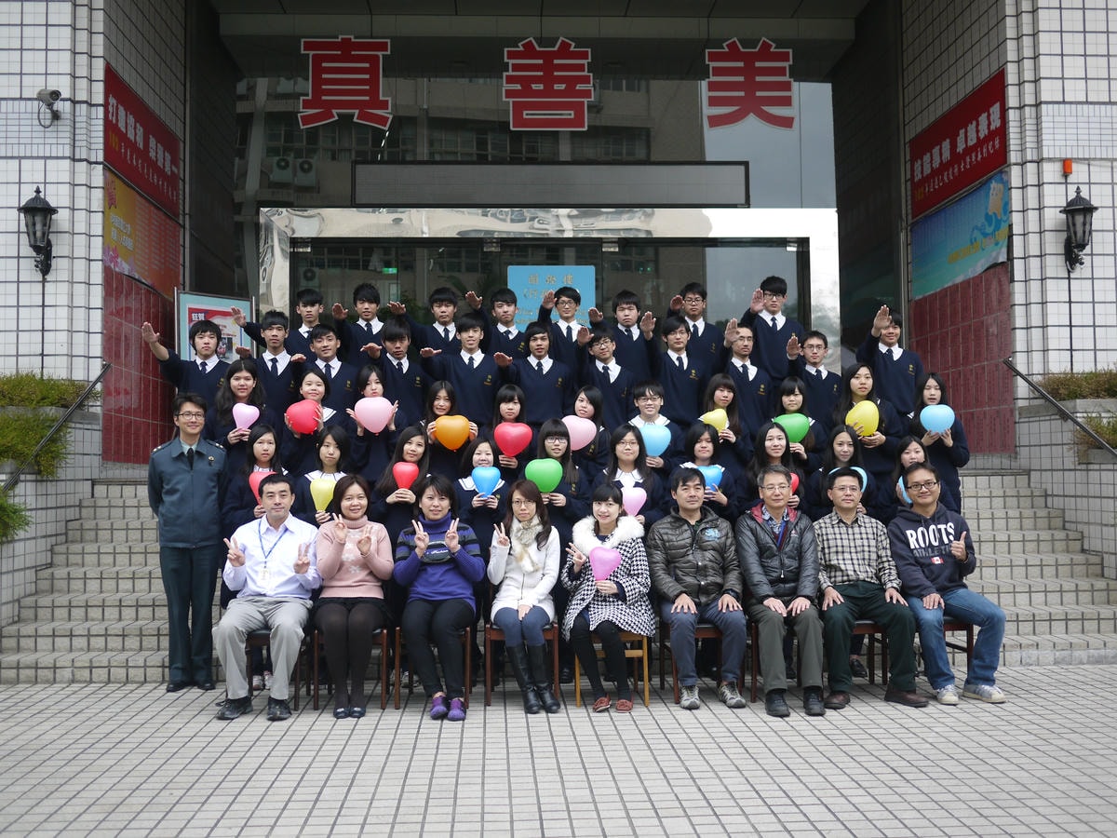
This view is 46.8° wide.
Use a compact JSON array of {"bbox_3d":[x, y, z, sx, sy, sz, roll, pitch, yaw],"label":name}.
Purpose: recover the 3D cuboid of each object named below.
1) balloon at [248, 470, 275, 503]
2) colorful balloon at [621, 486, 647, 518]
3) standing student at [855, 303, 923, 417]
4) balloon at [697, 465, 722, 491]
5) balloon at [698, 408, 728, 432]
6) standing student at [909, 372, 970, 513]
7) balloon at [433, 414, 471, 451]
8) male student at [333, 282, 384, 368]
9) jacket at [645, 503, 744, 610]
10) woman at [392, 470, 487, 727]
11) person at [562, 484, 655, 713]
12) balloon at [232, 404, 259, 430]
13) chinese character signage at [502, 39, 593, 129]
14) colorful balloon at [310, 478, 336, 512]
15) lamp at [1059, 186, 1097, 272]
[{"bbox_3d":[-1.726,0.403,7.550,0.178,0.201,0.130,0,-2,-3],"label":"balloon"},{"bbox_3d":[0.454,0.500,7.742,0.154,0.190,0.120,-1,-2,1],"label":"colorful balloon"},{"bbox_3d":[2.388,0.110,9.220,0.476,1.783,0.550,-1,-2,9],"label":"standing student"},{"bbox_3d":[0.887,0.349,7.570,0.155,0.170,0.115,0,-2,-1],"label":"balloon"},{"bbox_3d":[1.020,0.021,8.440,0.184,0.183,0.130,0,-2,-3],"label":"balloon"},{"bbox_3d":[2.550,0.484,8.675,0.409,1.612,0.420,-1,-2,9],"label":"standing student"},{"bbox_3d":[-0.680,0.090,8.307,0.227,0.234,0.160,0,-2,-4],"label":"balloon"},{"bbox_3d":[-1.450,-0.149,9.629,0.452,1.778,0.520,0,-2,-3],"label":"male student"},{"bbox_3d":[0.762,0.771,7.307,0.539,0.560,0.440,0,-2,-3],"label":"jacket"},{"bbox_3d":[-0.648,0.930,6.990,0.500,1.270,0.740,0,-2,-3],"label":"woman"},{"bbox_3d":[0.285,0.973,7.246,0.519,1.204,0.720,-1,-2,2],"label":"person"},{"bbox_3d":[-1.948,-0.003,8.050,0.168,0.185,0.120,0,-2,-6],"label":"balloon"},{"bbox_3d":[-0.107,-3.682,14.200,1.000,1.020,0.040,0,-2,-3],"label":"chinese character signage"},{"bbox_3d":[-1.359,0.442,7.480,0.160,0.200,0.120,0,-2,-5],"label":"colorful balloon"},{"bbox_3d":[4.332,-1.588,10.760,0.317,0.698,0.330,0,-2,-3],"label":"lamp"}]

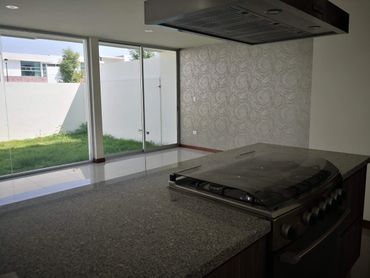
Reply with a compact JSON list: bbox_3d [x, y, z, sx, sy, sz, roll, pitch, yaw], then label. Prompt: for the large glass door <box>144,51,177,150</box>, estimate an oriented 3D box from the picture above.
[{"bbox_3d":[-0.624,-1.059,7.686,0.060,2.620,1.220,7,12,44],"label":"large glass door"}]

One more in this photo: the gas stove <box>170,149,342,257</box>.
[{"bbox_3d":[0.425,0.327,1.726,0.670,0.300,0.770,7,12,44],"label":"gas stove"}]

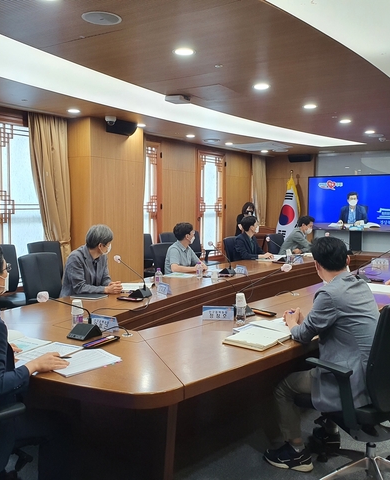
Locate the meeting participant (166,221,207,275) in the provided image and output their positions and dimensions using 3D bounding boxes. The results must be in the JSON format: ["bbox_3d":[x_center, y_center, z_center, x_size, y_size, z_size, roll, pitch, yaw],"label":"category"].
[{"bbox_3d":[-0.038,0.430,5.835,0.750,1.290,0.520,2,5,29],"label":"meeting participant"}]

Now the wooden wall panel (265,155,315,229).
[{"bbox_3d":[2.023,-0.544,10.400,1.120,2.480,0.060,3,5,34],"label":"wooden wall panel"}]

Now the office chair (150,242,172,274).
[{"bbox_3d":[-0.165,0.553,5.942,0.640,1.030,0.640,3,5,34],"label":"office chair"}]

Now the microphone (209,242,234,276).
[{"bbox_3d":[0.290,0.192,5.229,0.330,0.360,0.140,4,6,40],"label":"microphone"}]

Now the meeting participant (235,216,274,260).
[{"bbox_3d":[0.969,0.317,7.323,0.750,1.310,0.520,2,5,29],"label":"meeting participant"}]

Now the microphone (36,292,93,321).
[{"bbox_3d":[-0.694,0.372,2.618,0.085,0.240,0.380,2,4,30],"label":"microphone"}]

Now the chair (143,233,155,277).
[{"bbox_3d":[-0.616,0.433,7.665,0.640,1.030,0.640,3,5,34],"label":"chair"}]

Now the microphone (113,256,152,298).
[{"bbox_3d":[-0.563,0.302,4.150,0.380,0.320,0.140,3,5,34],"label":"microphone"}]

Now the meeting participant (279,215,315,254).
[{"bbox_3d":[1.720,0.295,7.656,0.800,1.290,0.520,2,4,26],"label":"meeting participant"}]

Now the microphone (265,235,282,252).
[{"bbox_3d":[1.090,0.107,6.621,0.320,0.280,0.090,4,5,45],"label":"microphone"}]

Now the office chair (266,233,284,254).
[{"bbox_3d":[1.525,0.428,7.839,0.620,1.000,0.620,2,4,32],"label":"office chair"}]

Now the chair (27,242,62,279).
[{"bbox_3d":[-1.691,0.557,5.879,0.620,1.000,0.620,3,5,37],"label":"chair"}]

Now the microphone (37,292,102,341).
[{"bbox_3d":[-0.662,0.398,2.592,0.130,0.285,0.400,2,4,30],"label":"microphone"}]

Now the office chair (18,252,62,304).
[{"bbox_3d":[-1.311,0.645,4.529,0.620,1.000,0.620,3,5,38],"label":"office chair"}]

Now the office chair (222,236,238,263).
[{"bbox_3d":[0.797,0.454,7.364,0.640,1.030,0.640,3,5,34],"label":"office chair"}]

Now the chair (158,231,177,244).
[{"bbox_3d":[-0.230,0.393,8.236,0.640,1.030,0.640,3,5,34],"label":"chair"}]

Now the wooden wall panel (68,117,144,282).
[{"bbox_3d":[-1.290,-0.355,7.101,0.500,2.660,1.030,3,5,37],"label":"wooden wall panel"}]

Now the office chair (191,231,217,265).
[{"bbox_3d":[0.110,0.373,8.251,0.660,1.010,0.650,3,5,32],"label":"office chair"}]

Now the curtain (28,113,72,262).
[{"bbox_3d":[-1.956,-0.320,6.463,0.200,2.620,0.680,3,5,34],"label":"curtain"}]

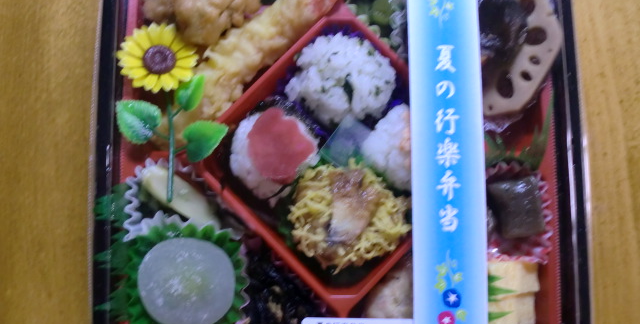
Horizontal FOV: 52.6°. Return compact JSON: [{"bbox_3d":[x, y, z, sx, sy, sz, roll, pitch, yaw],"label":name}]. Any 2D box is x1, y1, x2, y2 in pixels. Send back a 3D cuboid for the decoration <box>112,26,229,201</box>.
[{"bbox_3d":[-0.073,-0.024,0.319,0.055,0.018,0.088,-2,83,0],"label":"decoration"}]

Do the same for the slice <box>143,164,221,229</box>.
[{"bbox_3d":[-0.069,0.018,0.324,0.050,0.010,0.017,43,85,5],"label":"slice"}]

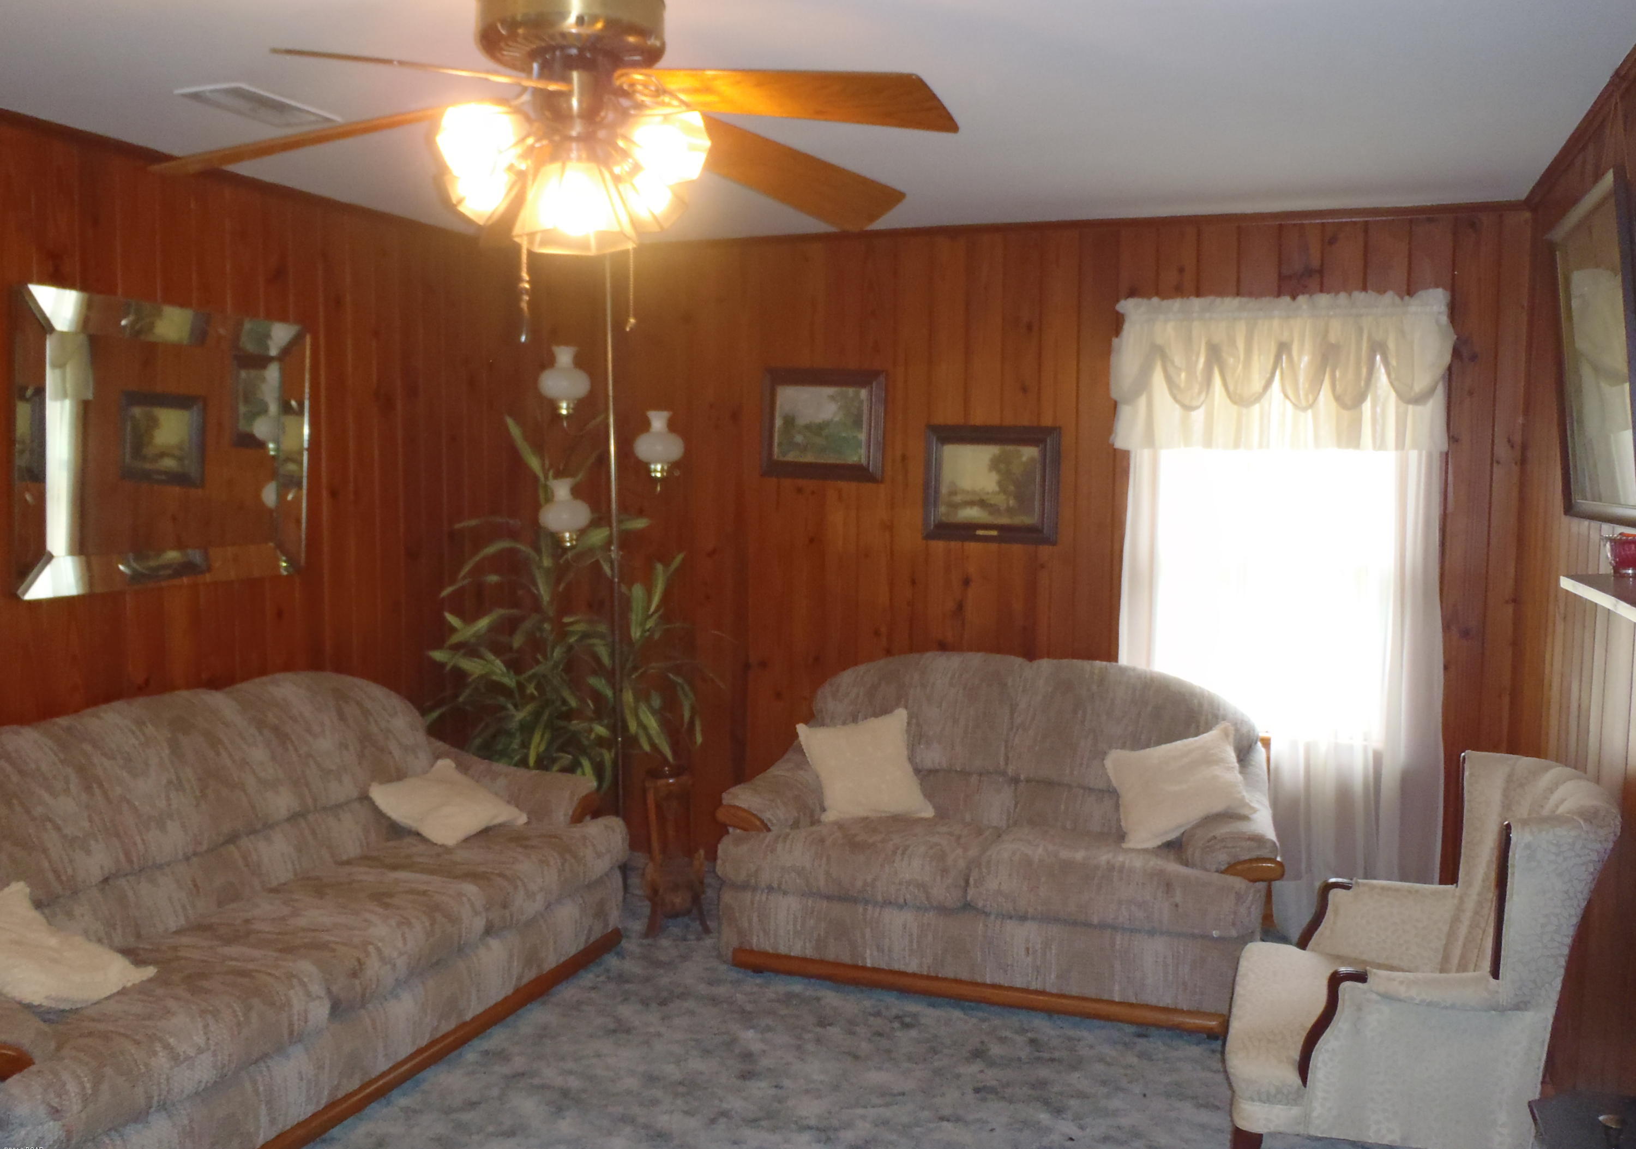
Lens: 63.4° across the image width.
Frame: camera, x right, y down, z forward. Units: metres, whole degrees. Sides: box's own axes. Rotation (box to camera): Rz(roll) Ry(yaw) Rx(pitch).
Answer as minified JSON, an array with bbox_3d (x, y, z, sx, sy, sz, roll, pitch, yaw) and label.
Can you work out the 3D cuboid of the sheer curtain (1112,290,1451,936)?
[{"bbox_3d":[1.508,0.144,4.405,1.050,2.150,0.140,2,5,21],"label":"sheer curtain"}]

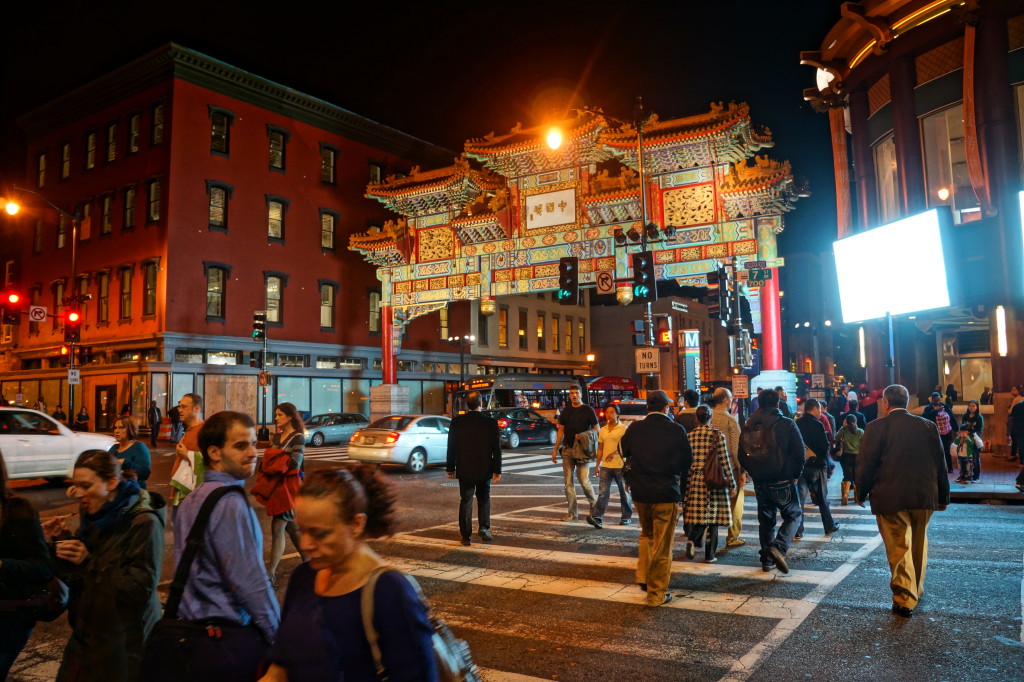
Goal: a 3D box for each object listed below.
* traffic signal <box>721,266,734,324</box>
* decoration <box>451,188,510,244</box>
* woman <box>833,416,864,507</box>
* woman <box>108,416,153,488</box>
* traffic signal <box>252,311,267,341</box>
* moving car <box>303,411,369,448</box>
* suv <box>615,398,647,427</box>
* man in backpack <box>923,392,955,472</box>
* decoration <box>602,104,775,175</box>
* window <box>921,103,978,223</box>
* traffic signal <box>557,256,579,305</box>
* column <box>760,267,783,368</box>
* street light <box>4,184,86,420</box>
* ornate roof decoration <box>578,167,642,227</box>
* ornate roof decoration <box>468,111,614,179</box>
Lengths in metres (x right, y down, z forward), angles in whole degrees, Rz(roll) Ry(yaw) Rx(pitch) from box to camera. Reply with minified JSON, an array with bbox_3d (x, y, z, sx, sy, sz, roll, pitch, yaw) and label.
[{"bbox_3d":[4.332,-0.967,15.800,0.460,1.180,0.460,-4,-6,33],"label":"traffic signal"},{"bbox_3d":[-1.250,-5.767,36.229,2.800,2.500,2.200,-3,-5,33],"label":"decoration"},{"bbox_3d":[5.836,2.055,13.346,0.500,1.540,0.420,-3,-5,24],"label":"woman"},{"bbox_3d":[-3.763,1.553,7.537,0.380,1.617,0.480,3,-6,-40],"label":"woman"},{"bbox_3d":[-9.966,-0.592,30.300,0.440,1.140,0.400,-4,-6,34],"label":"traffic signal"},{"bbox_3d":[-7.726,3.552,31.682,1.780,1.440,4.750,-3,-5,26],"label":"moving car"},{"bbox_3d":[6.732,3.733,36.368,1.880,1.780,4.600,-4,-6,34],"label":"suv"},{"bbox_3d":[9.098,1.915,16.300,0.620,1.670,0.450,-1,-4,5],"label":"man in backpack"},{"bbox_3d":[7.324,-8.263,31.756,6.000,2.800,3.800,-4,-5,29],"label":"decoration"},{"bbox_3d":[11.511,-4.613,20.254,0.150,3.180,1.620,1,-5,-23],"label":"window"},{"bbox_3d":[1.489,-1.623,20.600,0.480,1.220,0.400,-4,-6,34],"label":"traffic signal"},{"bbox_3d":[9.967,-0.803,29.739,0.740,3.940,0.740,-4,-5,29],"label":"column"},{"bbox_3d":[-18.033,-0.686,29.556,0.450,10.033,2.700,-4,-5,34],"label":"street light"},{"bbox_3d":[4.638,-6.106,32.459,2.800,2.500,2.200,-3,-5,33],"label":"ornate roof decoration"},{"bbox_3d":[1.672,-8.828,34.569,7.200,2.700,3.200,-3,-5,33],"label":"ornate roof decoration"}]

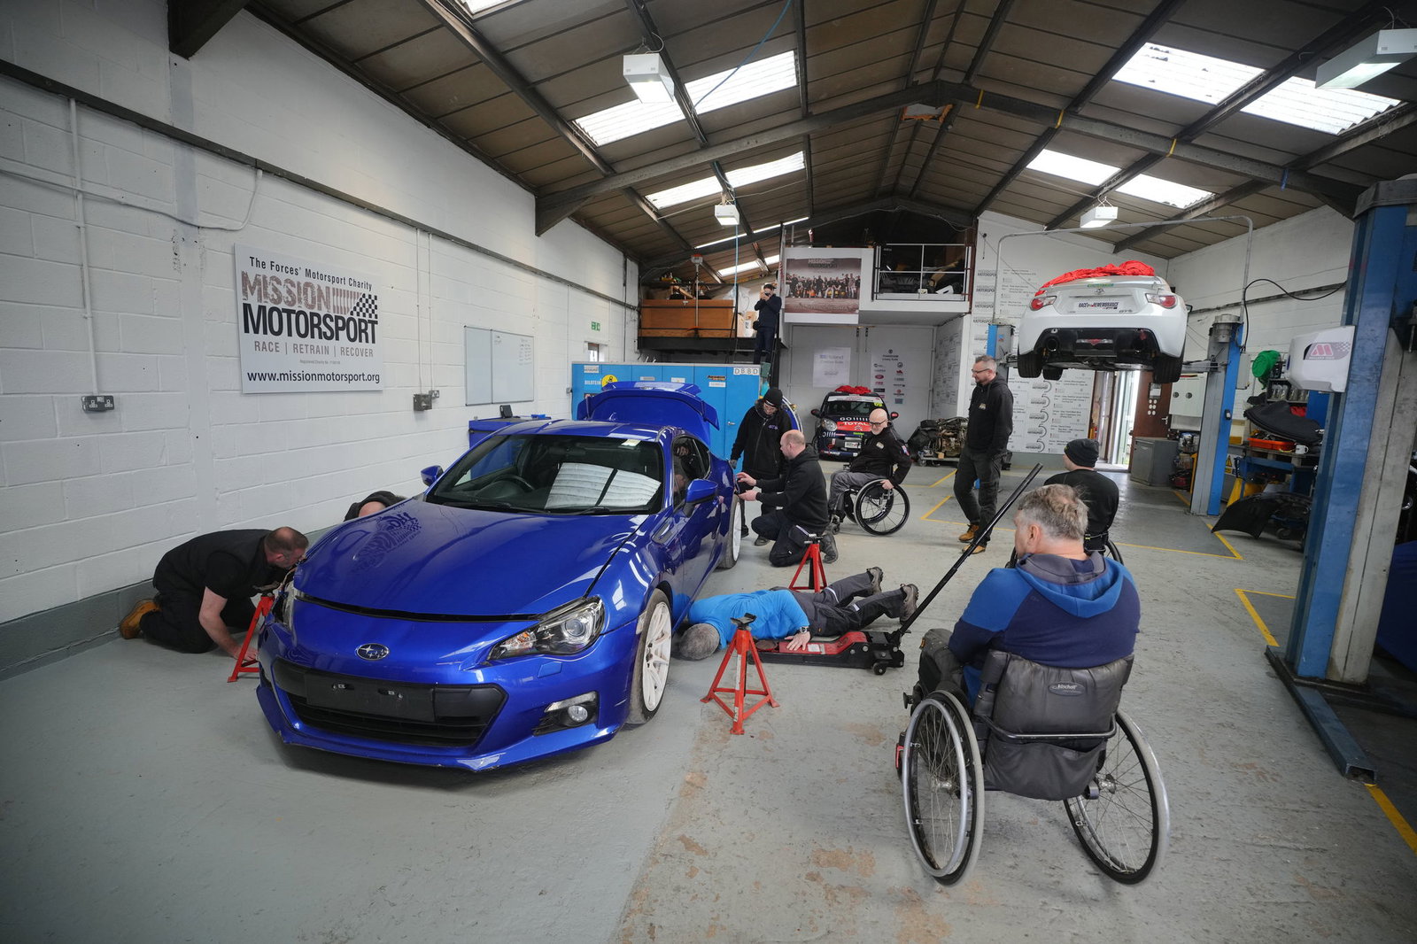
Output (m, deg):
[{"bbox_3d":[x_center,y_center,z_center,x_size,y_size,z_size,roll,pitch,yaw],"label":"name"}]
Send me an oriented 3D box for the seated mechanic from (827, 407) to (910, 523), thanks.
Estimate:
[{"bbox_3d":[1.727,-0.067,6.829,0.860,1.250,0.570,1,8,-7],"label":"seated mechanic"}]

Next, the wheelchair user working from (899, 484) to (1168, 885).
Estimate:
[{"bbox_3d":[1.072,0.668,2.287,0.680,1.270,1.050,1,8,0],"label":"wheelchair user working"}]

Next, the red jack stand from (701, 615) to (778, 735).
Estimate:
[{"bbox_3d":[0.143,0.948,2.982,0.370,0.460,0.330,3,9,10],"label":"red jack stand"}]

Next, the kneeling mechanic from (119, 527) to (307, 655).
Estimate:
[{"bbox_3d":[-2.812,0.644,3.665,1.180,0.700,0.550,4,9,14],"label":"kneeling mechanic"}]

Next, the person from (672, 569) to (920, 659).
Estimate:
[{"bbox_3d":[0.619,0.870,4.055,1.720,0.360,0.650,-2,1,-27],"label":"person"}]

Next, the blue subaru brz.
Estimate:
[{"bbox_3d":[-0.840,0.197,4.245,1.840,1.530,4.260,3,9,9],"label":"blue subaru brz"}]

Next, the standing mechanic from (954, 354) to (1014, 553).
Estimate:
[{"bbox_3d":[2.660,-0.169,6.124,0.430,1.870,0.510,0,8,-8],"label":"standing mechanic"}]

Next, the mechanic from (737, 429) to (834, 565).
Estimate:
[{"bbox_3d":[0.707,0.213,5.680,0.900,1.180,0.600,2,8,4],"label":"mechanic"}]

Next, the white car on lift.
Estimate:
[{"bbox_3d":[5.669,-1.962,8.979,1.800,1.340,4.240,7,10,33],"label":"white car on lift"}]

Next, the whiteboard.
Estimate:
[{"bbox_3d":[-2.627,-1.329,8.101,0.030,0.920,1.790,3,9,10],"label":"whiteboard"}]

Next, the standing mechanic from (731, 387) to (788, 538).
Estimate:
[{"bbox_3d":[0.543,-0.093,6.447,0.570,1.550,0.440,5,9,21],"label":"standing mechanic"}]

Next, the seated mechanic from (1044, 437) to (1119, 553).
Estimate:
[{"bbox_3d":[2.385,0.358,4.392,0.560,1.220,0.820,2,8,6],"label":"seated mechanic"}]

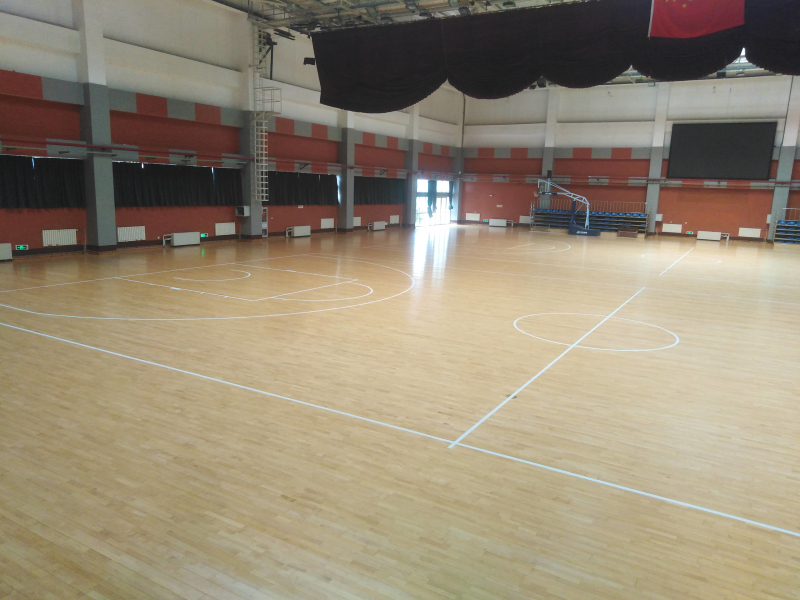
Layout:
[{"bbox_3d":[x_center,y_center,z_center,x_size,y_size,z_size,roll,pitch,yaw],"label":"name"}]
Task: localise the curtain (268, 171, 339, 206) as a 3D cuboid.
[{"bbox_3d":[-6.193,-6.886,36.131,0.200,1.990,7.750,8,12,29],"label":"curtain"}]

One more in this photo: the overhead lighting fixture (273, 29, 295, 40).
[{"bbox_3d":[-5.920,-13.450,29.290,0.300,0.340,1.600,8,12,29],"label":"overhead lighting fixture"}]

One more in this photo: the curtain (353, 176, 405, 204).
[{"bbox_3d":[-1.556,-8.236,43.962,0.200,2.030,8.050,8,12,29],"label":"curtain"}]

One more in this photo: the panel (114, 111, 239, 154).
[{"bbox_3d":[-10.740,-8.022,28.113,0.100,1.430,7.930,8,12,29],"label":"panel"}]

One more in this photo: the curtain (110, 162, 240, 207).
[{"bbox_3d":[-10.678,-5.598,28.553,0.200,1.990,7.950,8,12,29],"label":"curtain"}]

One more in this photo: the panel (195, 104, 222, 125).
[{"bbox_3d":[-9.647,-9.348,29.141,0.100,0.850,1.620,8,12,29],"label":"panel"}]

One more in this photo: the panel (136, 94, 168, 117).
[{"bbox_3d":[-11.273,-8.854,26.400,0.100,0.860,1.610,8,12,29],"label":"panel"}]

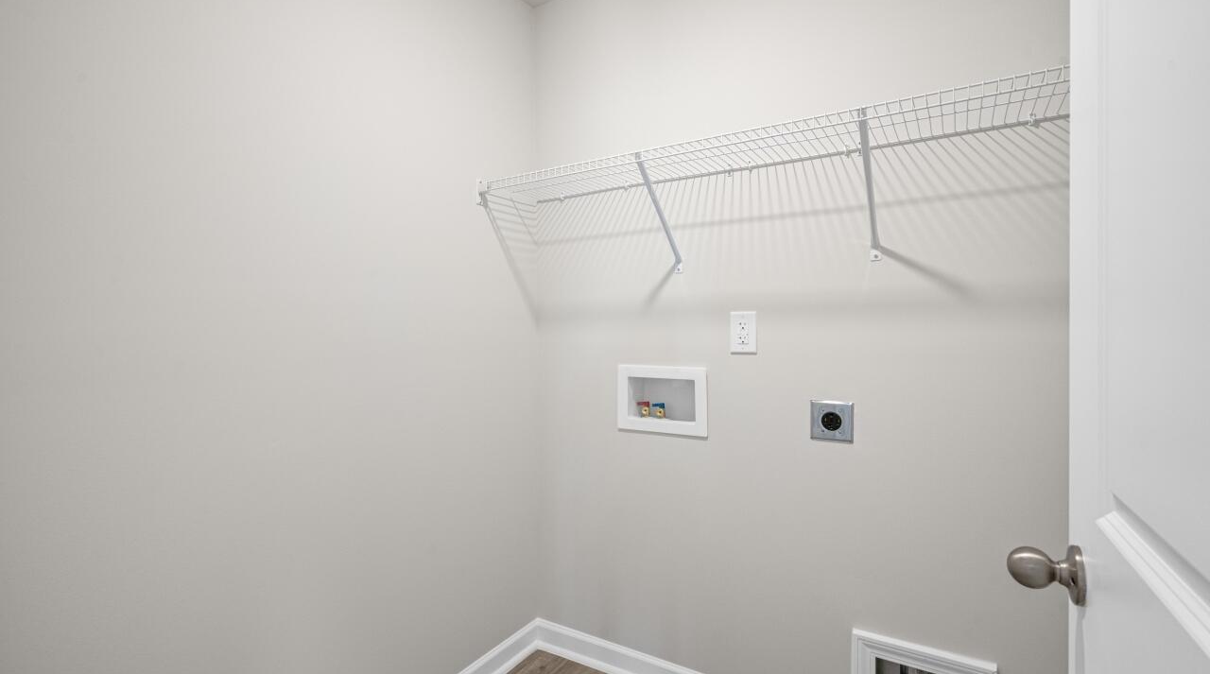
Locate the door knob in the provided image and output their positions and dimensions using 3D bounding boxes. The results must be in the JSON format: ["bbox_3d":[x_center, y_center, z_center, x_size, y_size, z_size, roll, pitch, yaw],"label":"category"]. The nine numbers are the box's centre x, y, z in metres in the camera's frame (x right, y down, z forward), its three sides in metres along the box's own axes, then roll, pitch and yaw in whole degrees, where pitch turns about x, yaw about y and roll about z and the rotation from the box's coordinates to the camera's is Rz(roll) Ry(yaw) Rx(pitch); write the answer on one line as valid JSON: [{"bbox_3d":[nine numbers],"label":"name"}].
[{"bbox_3d":[0.520,0.276,0.639,0.068,0.066,0.066,0,0,31],"label":"door knob"}]

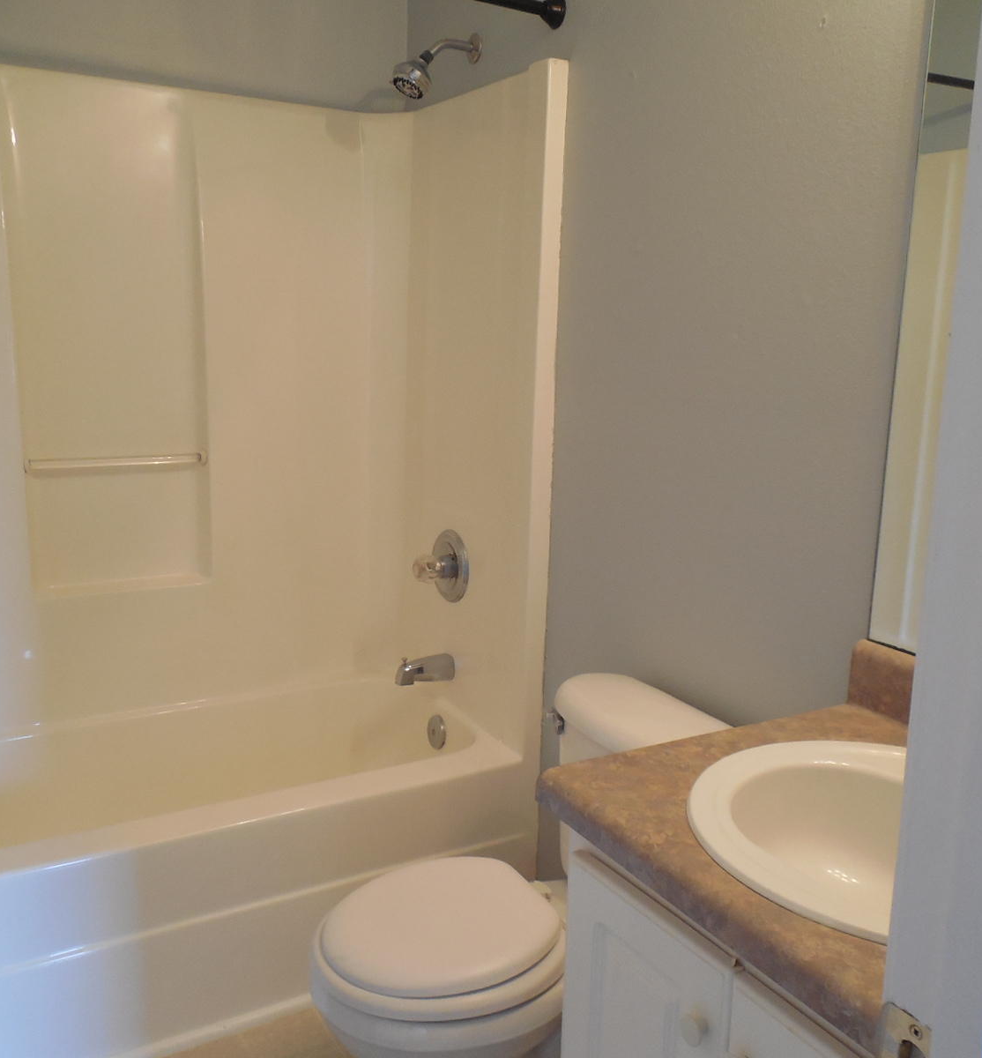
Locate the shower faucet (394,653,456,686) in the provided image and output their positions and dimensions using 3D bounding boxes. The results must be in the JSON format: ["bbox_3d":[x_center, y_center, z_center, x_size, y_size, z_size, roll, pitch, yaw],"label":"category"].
[{"bbox_3d":[-0.159,0.337,2.462,0.145,0.072,0.060,-5,12,-29],"label":"shower faucet"}]

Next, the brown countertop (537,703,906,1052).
[{"bbox_3d":[0.444,0.345,1.084,0.548,0.040,0.610,-5,12,-29],"label":"brown countertop"}]

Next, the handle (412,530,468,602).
[{"bbox_3d":[-0.136,0.093,2.430,0.102,0.178,0.178,-5,12,-29],"label":"handle"}]

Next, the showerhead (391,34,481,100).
[{"bbox_3d":[-0.123,-1.025,2.249,0.198,0.156,0.078,-5,12,-29],"label":"showerhead"}]

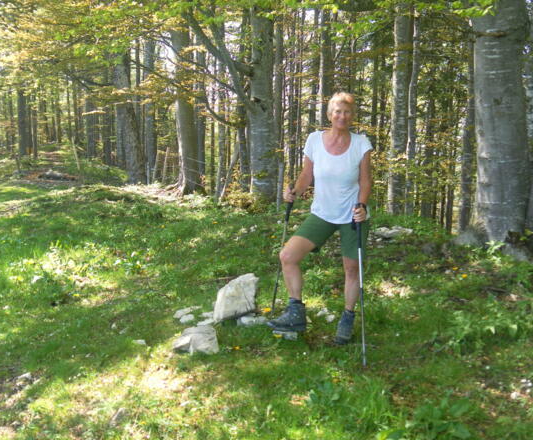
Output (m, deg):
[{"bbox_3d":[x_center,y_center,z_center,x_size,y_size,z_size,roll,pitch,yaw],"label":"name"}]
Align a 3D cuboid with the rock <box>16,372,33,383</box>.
[{"bbox_3d":[-1.395,0.908,3.420,0.100,0.050,0.080,0,9,0],"label":"rock"}]

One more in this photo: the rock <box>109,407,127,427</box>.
[{"bbox_3d":[-0.728,0.966,2.920,0.075,0.055,0.100,0,8,0],"label":"rock"}]

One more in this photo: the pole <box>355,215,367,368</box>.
[{"bbox_3d":[0.584,0.411,3.665,0.055,0.999,0.060,-2,-8,0],"label":"pole"}]

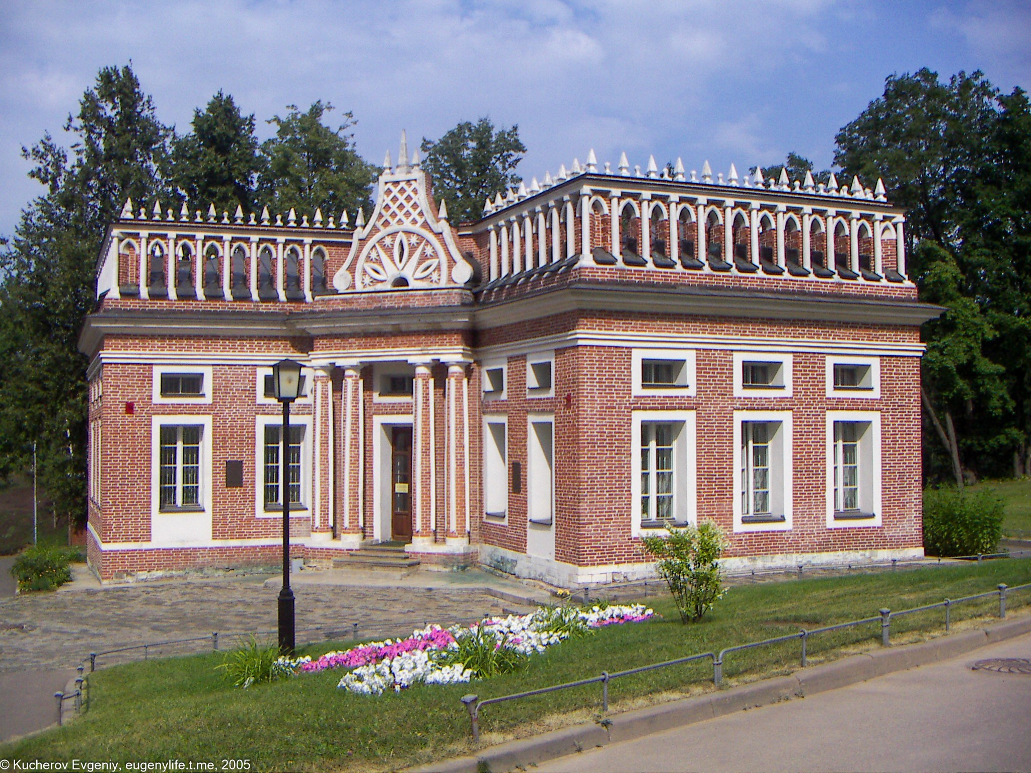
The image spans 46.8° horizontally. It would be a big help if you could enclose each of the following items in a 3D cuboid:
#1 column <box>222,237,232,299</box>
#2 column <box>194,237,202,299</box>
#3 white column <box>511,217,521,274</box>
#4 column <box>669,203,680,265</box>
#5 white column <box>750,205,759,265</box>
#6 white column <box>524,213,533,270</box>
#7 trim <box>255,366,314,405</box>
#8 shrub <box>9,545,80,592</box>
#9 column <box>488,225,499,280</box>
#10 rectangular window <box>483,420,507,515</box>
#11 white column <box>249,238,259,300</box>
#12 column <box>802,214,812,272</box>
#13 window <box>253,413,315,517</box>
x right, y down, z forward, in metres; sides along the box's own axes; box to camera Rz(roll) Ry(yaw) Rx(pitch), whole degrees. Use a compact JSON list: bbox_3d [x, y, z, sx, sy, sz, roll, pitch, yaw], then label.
[{"bbox_3d":[-7.468,-3.088,30.895,0.196,1.717,0.202,1,-2,-23],"label":"column"},{"bbox_3d":[-7.968,-3.011,29.987,0.220,1.588,0.220,0,-2,-14],"label":"column"},{"bbox_3d":[0.029,-3.400,29.046,0.172,1.313,0.172,1,-2,-23],"label":"white column"},{"bbox_3d":[3.402,-3.286,25.542,0.154,1.311,0.154,1,-2,-23],"label":"column"},{"bbox_3d":[5.375,-3.409,26.770,0.170,1.310,0.170,1,-2,-23],"label":"white column"},{"bbox_3d":[0.314,-3.431,28.390,0.172,1.303,0.172,1,-2,-23],"label":"white column"},{"bbox_3d":[-6.177,-0.020,31.888,1.502,0.993,0.120,1,-2,-23],"label":"trim"},{"bbox_3d":[-11.222,4.315,28.300,1.500,1.050,1.300,0,-2,-14],"label":"shrub"},{"bbox_3d":[-0.549,-3.329,29.844,0.180,1.360,0.180,1,-3,-22],"label":"column"},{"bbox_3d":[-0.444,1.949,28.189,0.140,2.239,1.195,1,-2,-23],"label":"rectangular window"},{"bbox_3d":[-6.915,-3.079,31.519,0.180,1.620,0.180,1,-3,-22],"label":"white column"},{"bbox_3d":[6.539,-3.234,26.702,0.196,1.370,0.202,0,-2,0],"label":"column"},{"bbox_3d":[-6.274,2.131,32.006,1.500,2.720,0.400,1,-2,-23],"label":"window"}]

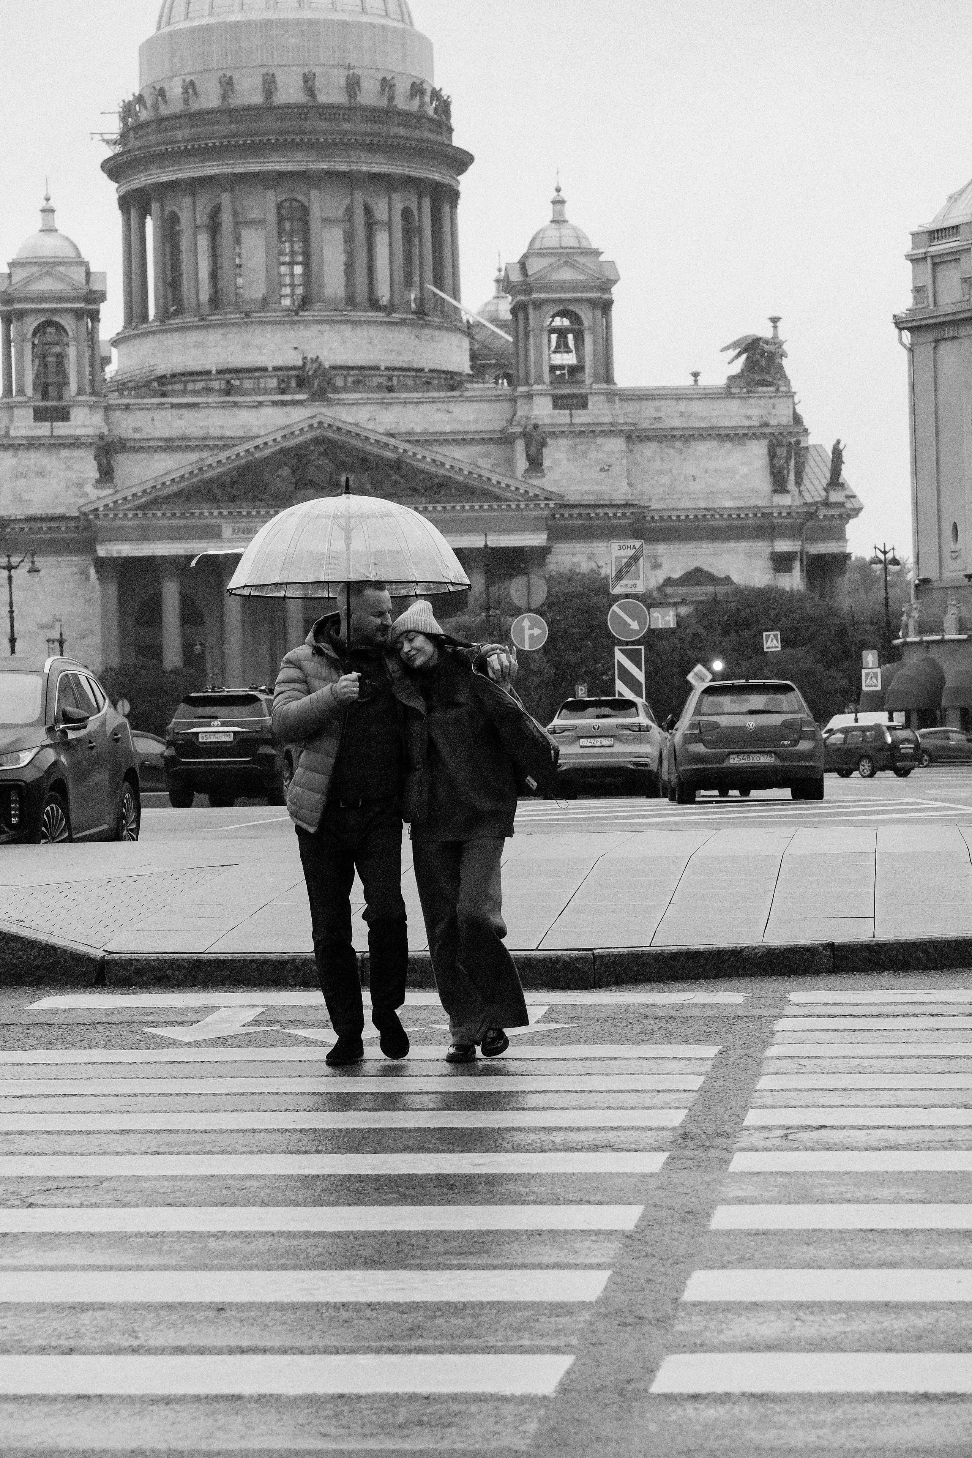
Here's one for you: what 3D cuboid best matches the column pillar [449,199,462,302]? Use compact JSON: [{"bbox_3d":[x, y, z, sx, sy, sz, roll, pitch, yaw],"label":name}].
[{"bbox_3d":[-3.014,-48.396,344.542,1.500,12.960,1.500,-1,0,-6],"label":"column pillar"}]

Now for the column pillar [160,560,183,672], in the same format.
[{"bbox_3d":[-28.628,-7.344,307.400,2.000,16.800,2.000,-2,0,-5],"label":"column pillar"}]

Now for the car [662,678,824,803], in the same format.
[{"bbox_3d":[3.111,0.139,41.129,1.800,1.450,4.260,-1,0,1],"label":"car"}]

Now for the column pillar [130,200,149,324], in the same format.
[{"bbox_3d":[-35.796,-48.520,347.100,1.700,13.500,1.700,-2,0,-5],"label":"column pillar"}]

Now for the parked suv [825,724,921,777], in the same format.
[{"bbox_3d":[11.681,0.707,107.000,1.820,1.700,4.550,-2,0,-41],"label":"parked suv"}]

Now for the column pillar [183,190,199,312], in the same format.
[{"bbox_3d":[-29.110,-47.042,330.512,1.500,12.768,1.500,-1,0,-6],"label":"column pillar"}]

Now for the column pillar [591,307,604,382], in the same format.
[{"bbox_3d":[11.027,-38.129,331.900,1.120,8.000,1.120,-2,0,-6],"label":"column pillar"}]

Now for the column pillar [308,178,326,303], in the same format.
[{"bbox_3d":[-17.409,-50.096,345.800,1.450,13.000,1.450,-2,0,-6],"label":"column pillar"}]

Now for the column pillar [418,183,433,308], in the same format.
[{"bbox_3d":[-5.948,-48.350,336.107,1.500,12.643,1.500,-1,0,-6],"label":"column pillar"}]

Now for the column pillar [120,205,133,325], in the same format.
[{"bbox_3d":[-37.361,-48.869,351.300,1.700,13.500,1.700,-2,0,-5],"label":"column pillar"}]

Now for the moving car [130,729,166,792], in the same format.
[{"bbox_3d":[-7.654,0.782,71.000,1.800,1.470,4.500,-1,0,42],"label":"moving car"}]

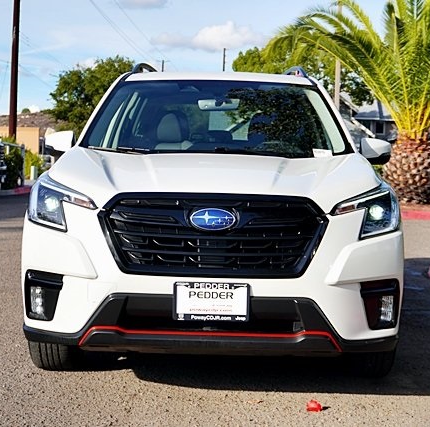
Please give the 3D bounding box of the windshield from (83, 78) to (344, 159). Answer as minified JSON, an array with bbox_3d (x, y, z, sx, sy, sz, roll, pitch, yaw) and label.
[{"bbox_3d":[0.021,-0.567,5.360,1.480,0.520,0.820,1,3,1],"label":"windshield"}]

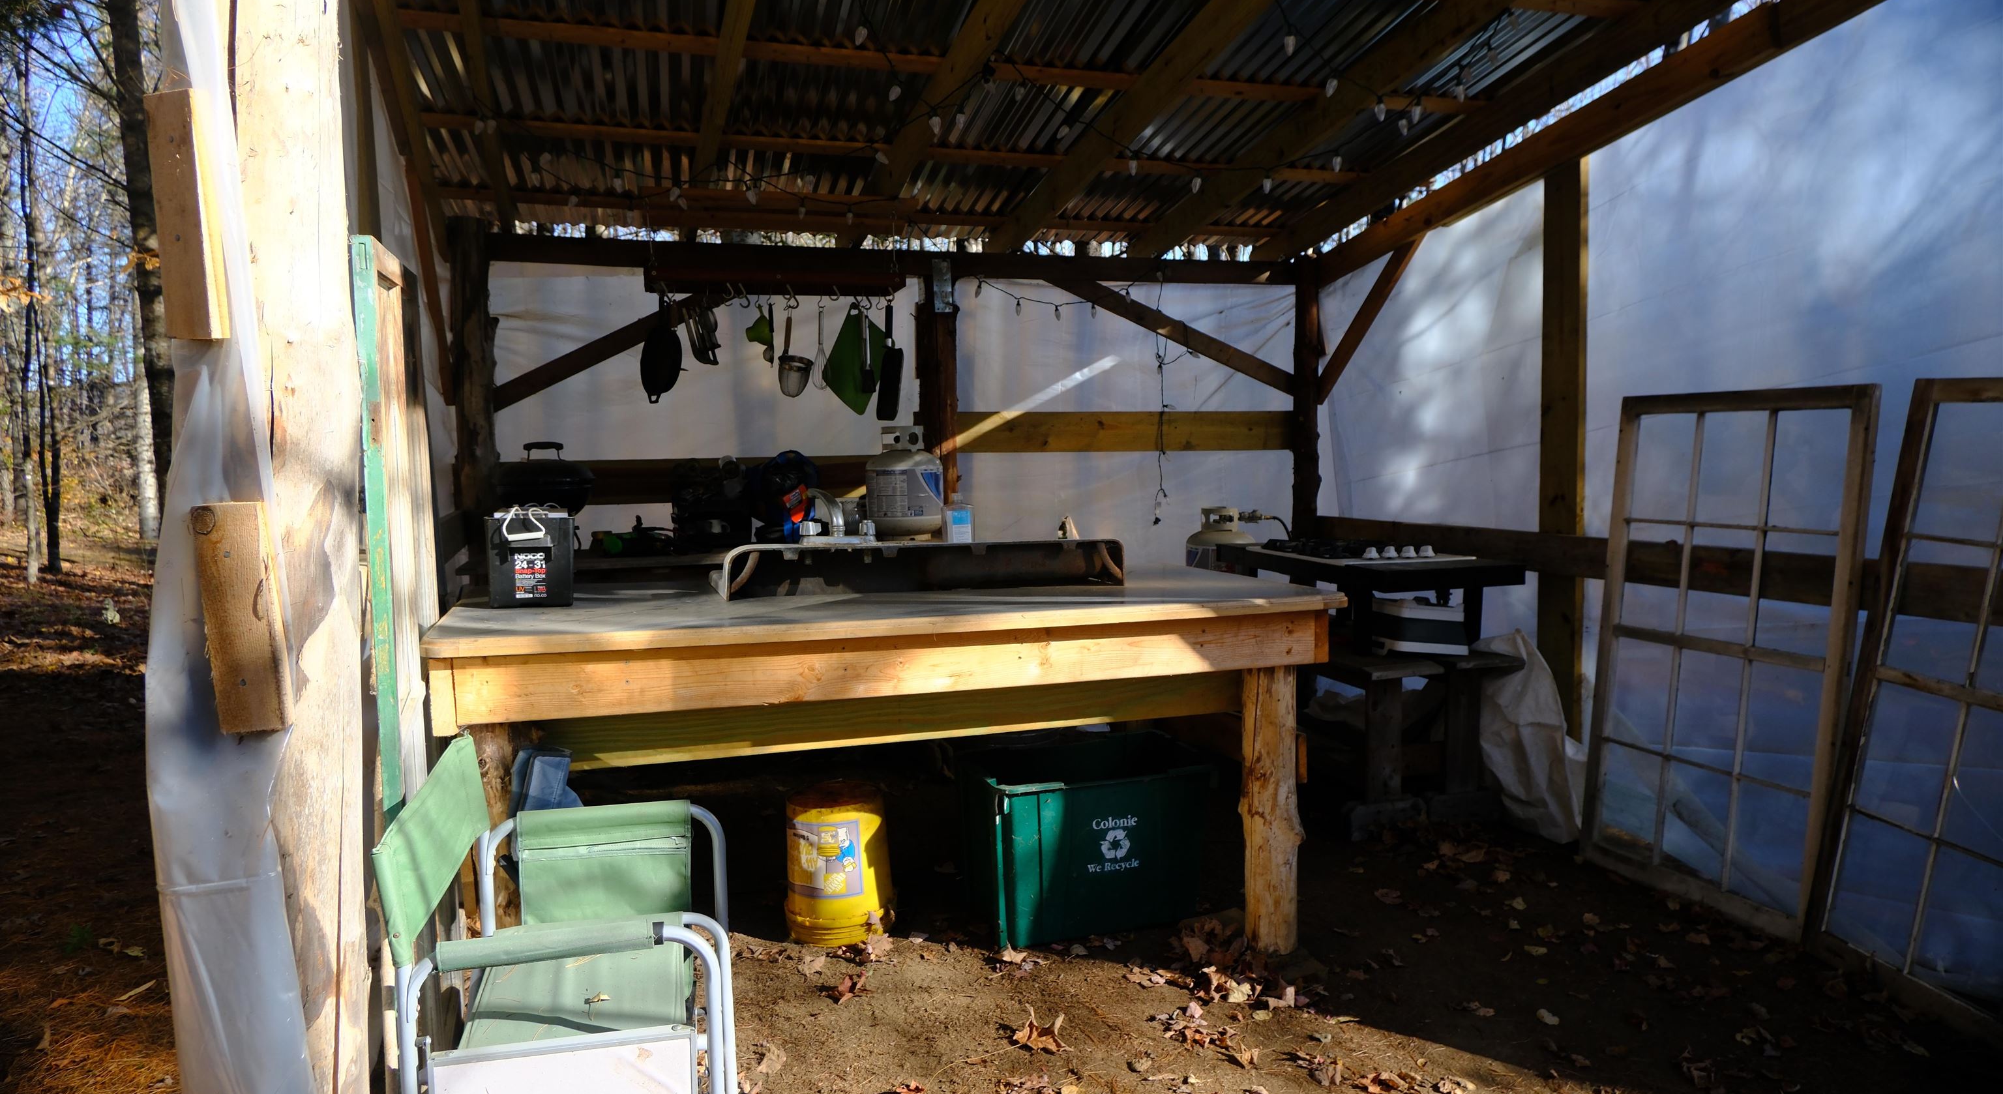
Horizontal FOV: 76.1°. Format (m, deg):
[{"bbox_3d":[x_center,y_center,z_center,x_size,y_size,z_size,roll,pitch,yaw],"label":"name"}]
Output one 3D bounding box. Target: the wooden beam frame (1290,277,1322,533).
[{"bbox_3d":[1.458,-0.239,6.138,0.130,2.139,0.130,-2,4,-18],"label":"wooden beam frame"}]

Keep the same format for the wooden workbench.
[{"bbox_3d":[-0.321,0.588,3.510,2.170,0.937,1.120,-2,4,-18],"label":"wooden workbench"}]

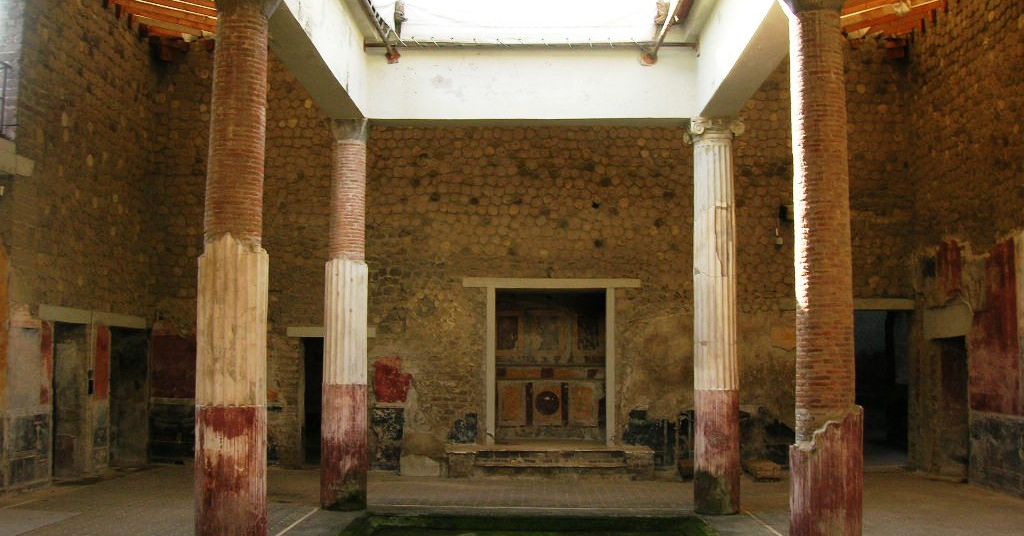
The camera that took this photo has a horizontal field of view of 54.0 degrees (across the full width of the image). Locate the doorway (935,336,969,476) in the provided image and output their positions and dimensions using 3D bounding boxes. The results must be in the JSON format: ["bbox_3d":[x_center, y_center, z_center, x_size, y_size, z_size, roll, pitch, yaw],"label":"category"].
[{"bbox_3d":[6.648,2.110,15.252,0.400,2.100,1.100,0,-5,1],"label":"doorway"}]

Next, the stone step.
[{"bbox_3d":[0.573,2.950,15.361,3.050,0.400,1.050,0,-5,1],"label":"stone step"}]

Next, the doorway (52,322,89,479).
[{"bbox_3d":[-6.469,1.951,14.639,0.400,2.200,1.030,0,-5,1],"label":"doorway"}]

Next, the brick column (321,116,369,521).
[{"bbox_3d":[-1.928,0.516,11.870,0.520,4.566,0.520,0,-5,1],"label":"brick column"}]

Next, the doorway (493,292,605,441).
[{"bbox_3d":[0.620,1.580,16.213,1.760,2.470,0.400,0,-5,1],"label":"doorway"}]

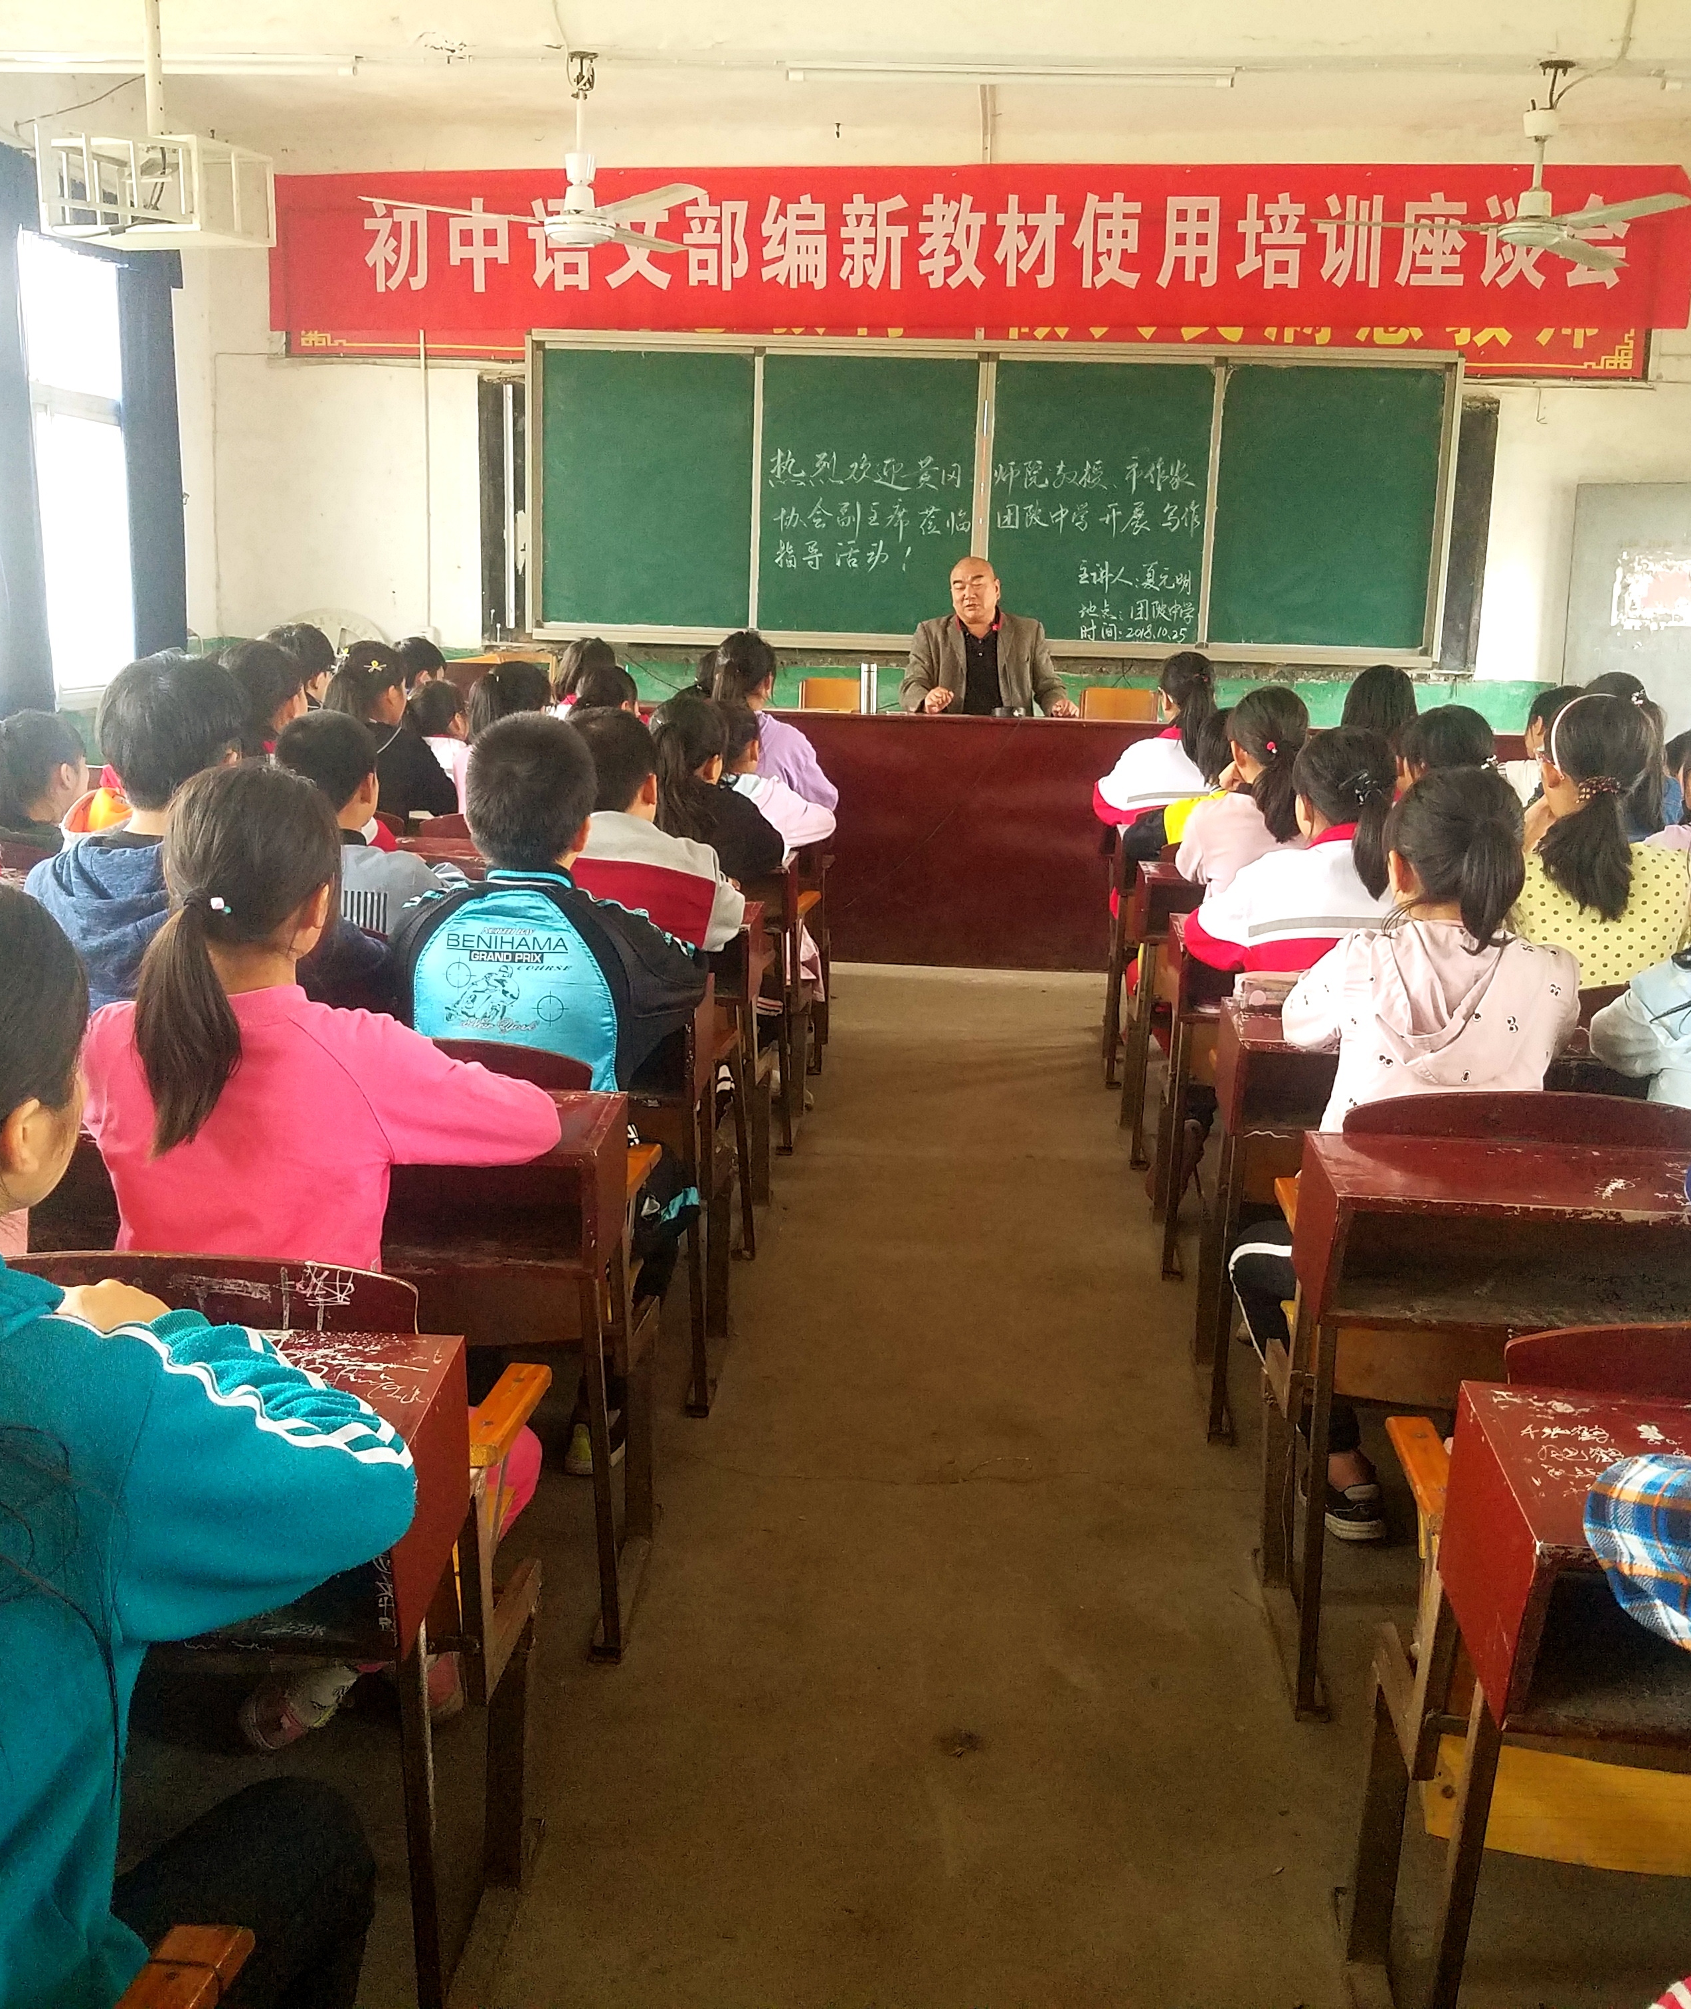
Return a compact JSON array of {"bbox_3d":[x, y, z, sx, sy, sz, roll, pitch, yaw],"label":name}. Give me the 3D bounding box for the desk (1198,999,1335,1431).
[{"bbox_3d":[0.885,0.360,3.388,0.530,0.720,0.400,2,12,3],"label":"desk"}]

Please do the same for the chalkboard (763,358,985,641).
[{"bbox_3d":[0.101,-2.235,8.844,1.020,1.190,0.050,2,12,3],"label":"chalkboard"}]

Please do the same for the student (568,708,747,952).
[{"bbox_3d":[-0.389,0.032,3.775,0.450,1.190,0.660,3,12,8],"label":"student"}]

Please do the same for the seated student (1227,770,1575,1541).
[{"bbox_3d":[0.808,0.198,2.972,0.488,1.107,0.640,2,11,3],"label":"seated student"}]

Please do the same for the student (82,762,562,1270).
[{"bbox_3d":[-0.619,0.309,2.332,0.550,1.180,0.680,2,12,3],"label":"student"}]

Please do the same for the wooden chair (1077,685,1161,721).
[{"bbox_3d":[1.136,-0.882,8.314,0.380,0.820,0.420,2,12,3],"label":"wooden chair"}]

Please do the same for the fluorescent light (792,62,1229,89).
[{"bbox_3d":[0.451,-2.535,5.490,1.235,0.060,0.060,2,12,3],"label":"fluorescent light"}]

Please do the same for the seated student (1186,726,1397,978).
[{"bbox_3d":[0.876,0.035,3.797,0.457,1.128,0.640,2,11,3],"label":"seated student"}]

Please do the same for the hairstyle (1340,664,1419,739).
[{"bbox_3d":[1.386,-0.749,5.227,0.190,0.260,0.220,2,12,3],"label":"hairstyle"}]

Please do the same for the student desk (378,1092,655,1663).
[{"bbox_3d":[-0.531,0.496,2.590,0.500,0.752,0.420,2,12,-1],"label":"student desk"}]

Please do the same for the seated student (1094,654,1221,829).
[{"bbox_3d":[1.022,-0.482,6.343,0.447,1.219,0.660,2,11,0],"label":"seated student"}]

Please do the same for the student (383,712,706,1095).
[{"bbox_3d":[-0.446,0.181,2.970,0.470,1.220,0.660,3,12,7],"label":"student"}]

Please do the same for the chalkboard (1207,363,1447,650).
[{"bbox_3d":[2.118,-2.158,8.786,1.003,1.191,0.040,2,11,3],"label":"chalkboard"}]

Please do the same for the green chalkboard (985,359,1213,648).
[{"bbox_3d":[1.085,-2.148,8.624,0.980,1.200,0.040,2,12,3],"label":"green chalkboard"}]

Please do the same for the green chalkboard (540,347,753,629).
[{"bbox_3d":[-0.870,-2.244,8.753,0.940,1.190,0.040,2,12,3],"label":"green chalkboard"}]

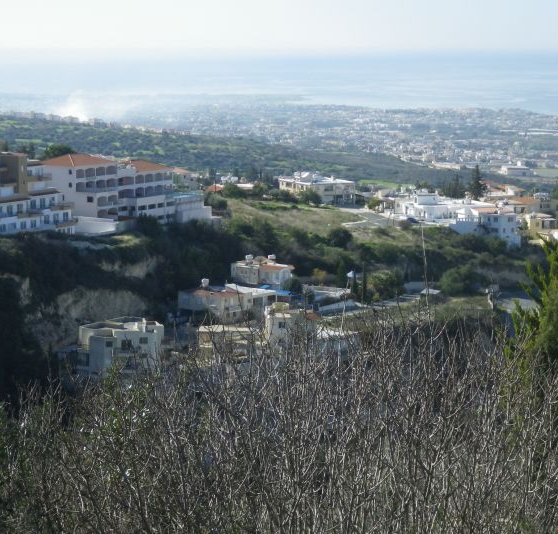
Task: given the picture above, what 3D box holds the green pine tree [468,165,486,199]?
[{"bbox_3d":[58.446,-24.507,460.842,5.303,11.500,5.303,0,8,0],"label":"green pine tree"}]

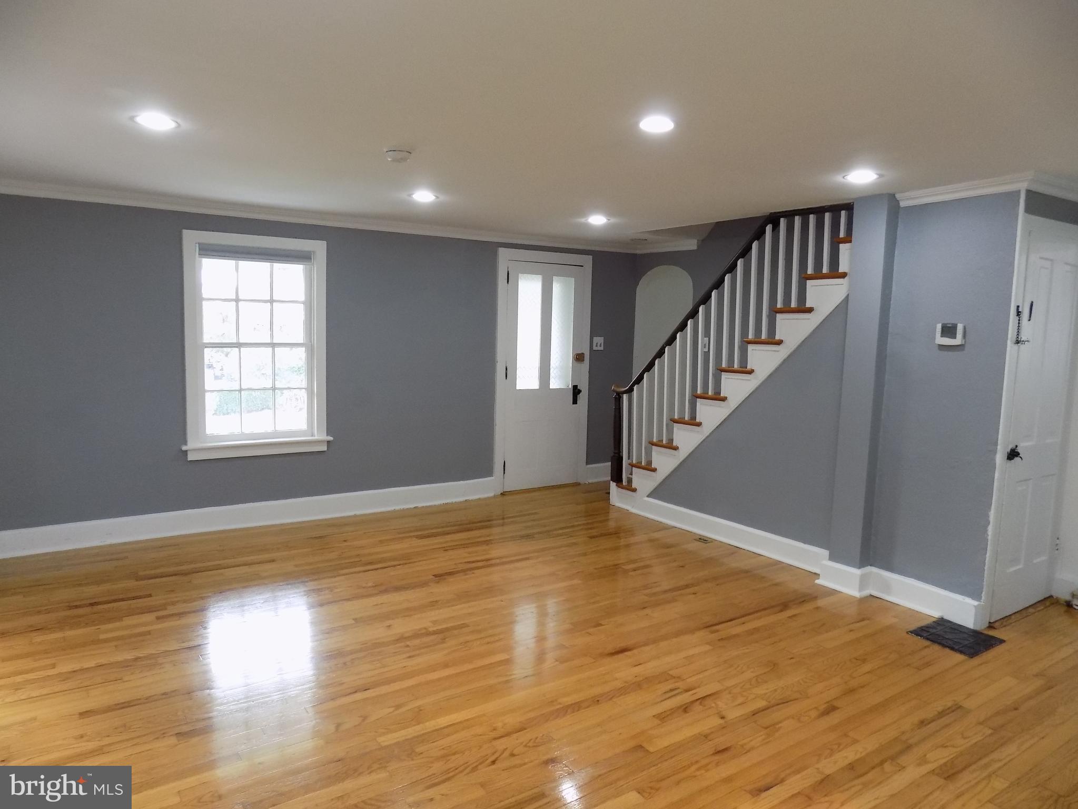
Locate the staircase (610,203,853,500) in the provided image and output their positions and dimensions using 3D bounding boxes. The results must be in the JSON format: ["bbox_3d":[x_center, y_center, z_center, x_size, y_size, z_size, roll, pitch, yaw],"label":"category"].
[{"bbox_3d":[1.521,-0.177,5.210,0.866,2.212,2.052,-3,7,-34],"label":"staircase"}]

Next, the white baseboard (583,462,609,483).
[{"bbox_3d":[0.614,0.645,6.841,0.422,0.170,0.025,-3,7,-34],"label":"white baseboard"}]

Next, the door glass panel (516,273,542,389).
[{"bbox_3d":[-0.084,-0.631,6.282,0.240,1.001,0.023,-3,7,-34],"label":"door glass panel"}]

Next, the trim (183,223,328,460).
[{"bbox_3d":[-1.937,-0.396,4.968,0.991,1.512,0.080,-3,7,-34],"label":"trim"}]

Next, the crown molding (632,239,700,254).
[{"bbox_3d":[1.120,-1.419,6.451,0.068,0.095,0.786,-3,7,-34],"label":"crown molding"}]

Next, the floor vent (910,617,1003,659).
[{"bbox_3d":[2.037,1.128,3.498,0.342,0.015,0.310,-3,7,-34],"label":"floor vent"}]

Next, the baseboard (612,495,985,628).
[{"bbox_3d":[1.367,0.901,4.736,0.146,0.164,2.845,-3,7,-34],"label":"baseboard"}]

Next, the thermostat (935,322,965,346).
[{"bbox_3d":[2.091,-0.356,3.643,0.035,0.103,0.127,-3,7,-34],"label":"thermostat"}]

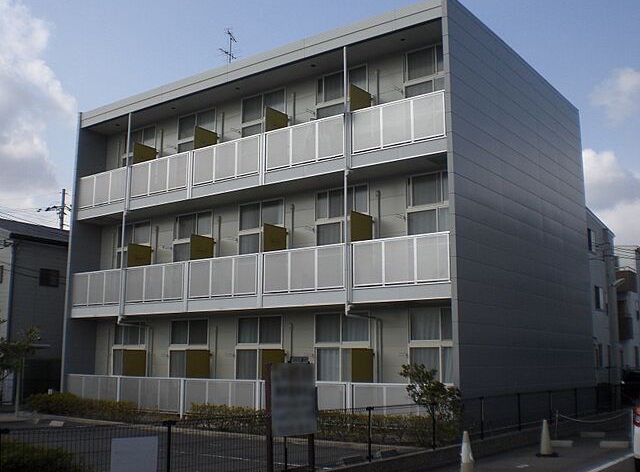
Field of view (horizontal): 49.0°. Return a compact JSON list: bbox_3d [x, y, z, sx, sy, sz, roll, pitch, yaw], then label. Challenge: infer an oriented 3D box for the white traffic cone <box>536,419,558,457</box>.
[{"bbox_3d":[4.637,4.138,14.408,0.370,0.690,0.370,-7,-12,35],"label":"white traffic cone"}]

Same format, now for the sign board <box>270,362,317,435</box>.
[{"bbox_3d":[-0.349,2.180,9.350,0.700,0.950,0.050,7,-12,-35],"label":"sign board"}]

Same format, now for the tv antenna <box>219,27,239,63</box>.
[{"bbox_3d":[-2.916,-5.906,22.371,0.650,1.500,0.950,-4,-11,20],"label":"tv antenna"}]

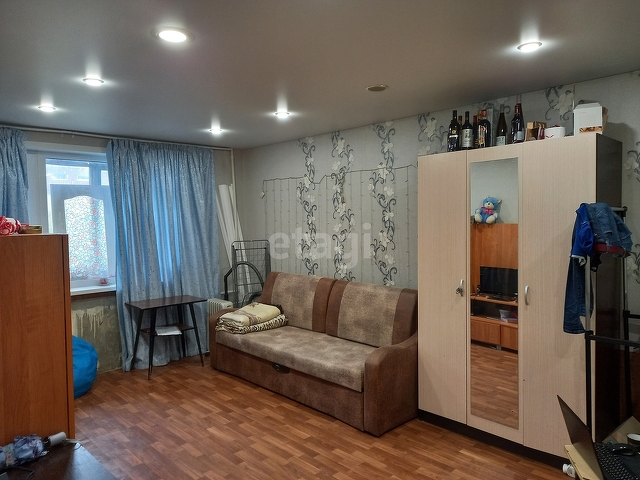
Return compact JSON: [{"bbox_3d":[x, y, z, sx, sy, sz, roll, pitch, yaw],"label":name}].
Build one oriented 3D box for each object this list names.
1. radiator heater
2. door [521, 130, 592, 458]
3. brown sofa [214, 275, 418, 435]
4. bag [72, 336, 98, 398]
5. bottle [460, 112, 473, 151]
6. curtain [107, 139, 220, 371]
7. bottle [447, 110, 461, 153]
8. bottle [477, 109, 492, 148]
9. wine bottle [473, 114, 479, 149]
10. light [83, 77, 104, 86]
[{"bbox_3d":[-1.144,1.020,5.279,0.160,0.650,0.420,-3,3,-44],"label":"radiator heater"},{"bbox_3d":[1.448,0.359,2.808,0.022,1.931,0.411,-3,3,-44],"label":"door"},{"bbox_3d":[-0.066,0.883,4.398,0.919,0.964,2.275,-3,3,-44],"label":"brown sofa"},{"bbox_3d":[-2.382,1.104,4.093,0.740,0.610,0.740,-3,3,-44],"label":"bag"},{"bbox_3d":[1.043,-0.763,3.263,0.080,0.286,0.080,0,2,18],"label":"bottle"},{"bbox_3d":[-1.673,0.160,5.135,1.242,2.375,0.160,-3,3,-44],"label":"curtain"},{"bbox_3d":[0.967,-0.776,3.326,0.082,0.308,0.082,0,2,16],"label":"bottle"},{"bbox_3d":[1.129,-0.753,3.168,0.083,0.271,0.083,-1,2,0],"label":"bottle"},{"bbox_3d":[1.126,-0.761,3.336,0.075,0.274,0.075,0,2,19],"label":"wine bottle"},{"bbox_3d":[-1.479,-1.026,3.022,0.116,0.025,0.116,-3,3,-44],"label":"light"}]

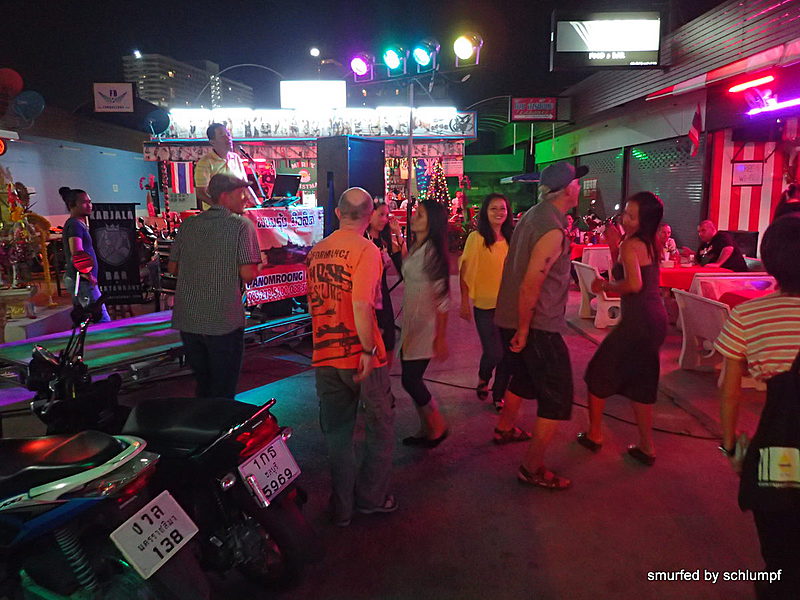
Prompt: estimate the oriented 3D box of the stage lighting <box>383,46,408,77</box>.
[{"bbox_3d":[-0.049,-2.590,6.275,0.210,0.250,0.270,8,40,37],"label":"stage lighting"}]

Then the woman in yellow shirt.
[{"bbox_3d":[0.670,0.012,4.411,0.460,1.610,0.350,-1,11,-3],"label":"woman in yellow shirt"}]

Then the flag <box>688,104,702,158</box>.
[{"bbox_3d":[3.805,-2.170,7.441,0.170,0.680,0.120,0,10,0],"label":"flag"}]

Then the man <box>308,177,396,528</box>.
[{"bbox_3d":[-0.225,0.287,2.920,0.490,1.690,0.370,5,11,26],"label":"man"}]

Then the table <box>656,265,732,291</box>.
[{"bbox_3d":[3.320,-0.012,6.897,1.120,0.750,0.800,0,10,0],"label":"table"}]

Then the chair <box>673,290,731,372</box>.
[{"bbox_3d":[2.670,0.311,4.763,0.570,0.760,0.600,-1,11,-7],"label":"chair"}]

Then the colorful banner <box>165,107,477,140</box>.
[{"bbox_3d":[-2.051,-4.555,14.910,8.000,0.840,0.220,0,11,1],"label":"colorful banner"}]

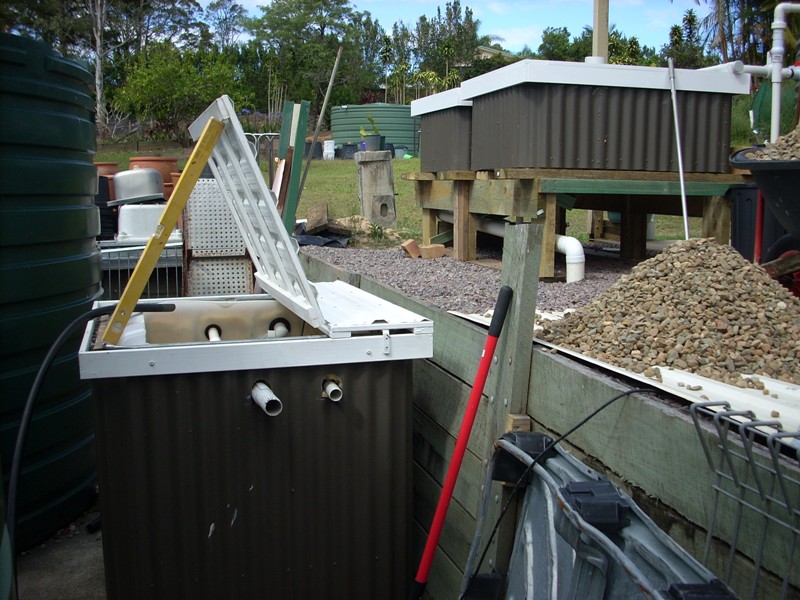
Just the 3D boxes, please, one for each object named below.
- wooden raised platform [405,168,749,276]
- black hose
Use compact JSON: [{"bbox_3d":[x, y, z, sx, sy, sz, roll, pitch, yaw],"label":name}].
[{"bbox_3d":[0.967,-0.503,5.305,1.431,0.553,1.796,-2,8,-16],"label":"wooden raised platform"},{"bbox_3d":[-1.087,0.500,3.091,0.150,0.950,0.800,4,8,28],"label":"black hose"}]

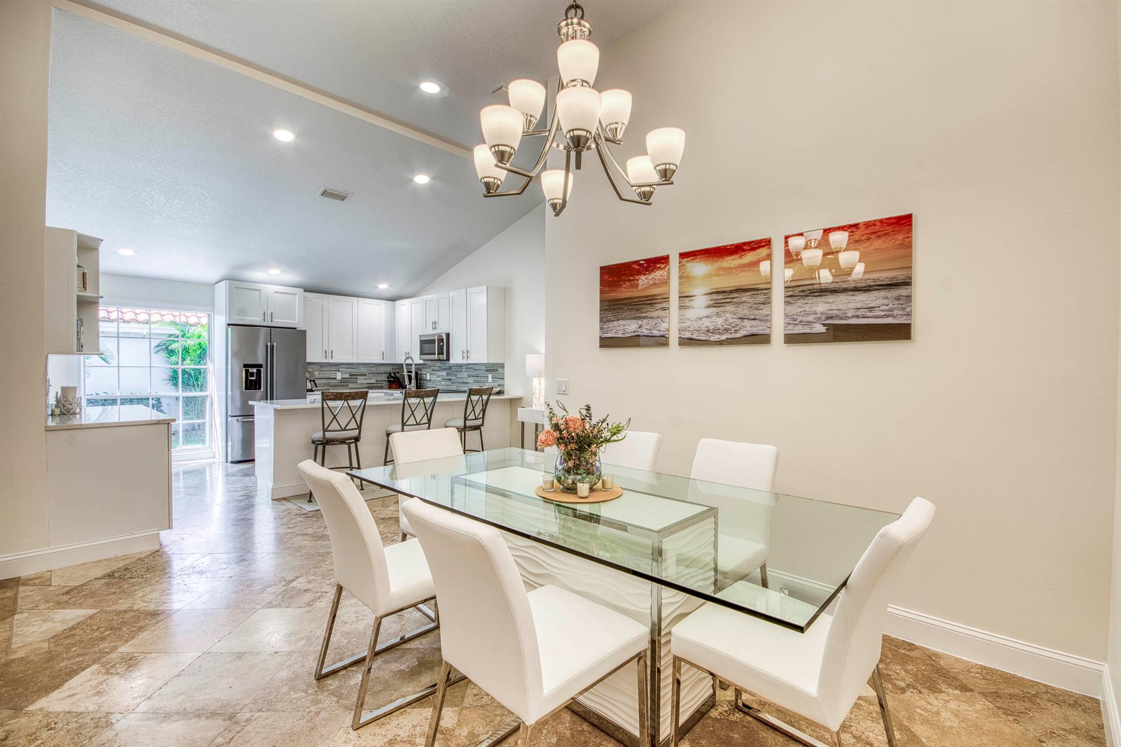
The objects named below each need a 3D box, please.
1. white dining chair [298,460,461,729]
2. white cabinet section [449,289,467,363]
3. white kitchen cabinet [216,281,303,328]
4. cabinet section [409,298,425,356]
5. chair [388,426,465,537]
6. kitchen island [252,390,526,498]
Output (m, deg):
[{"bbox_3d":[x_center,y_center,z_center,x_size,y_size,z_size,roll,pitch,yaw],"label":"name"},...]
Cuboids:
[{"bbox_3d":[-0.692,0.813,1.967,0.440,0.905,0.650,1,1,43],"label":"white dining chair"},{"bbox_3d":[-1.398,-0.683,7.003,0.420,1.067,0.320,1,1,42],"label":"white cabinet section"},{"bbox_3d":[-4.418,-0.971,6.883,0.627,0.580,0.969,1,0,41],"label":"white kitchen cabinet"},{"bbox_3d":[-2.259,-0.697,7.785,0.405,1.067,0.320,1,1,42],"label":"cabinet section"},{"bbox_3d":[-0.608,0.801,2.655,0.620,0.900,0.455,1,0,41],"label":"chair"},{"bbox_3d":[-1.904,0.769,5.856,0.930,0.920,3.210,1,0,41],"label":"kitchen island"}]

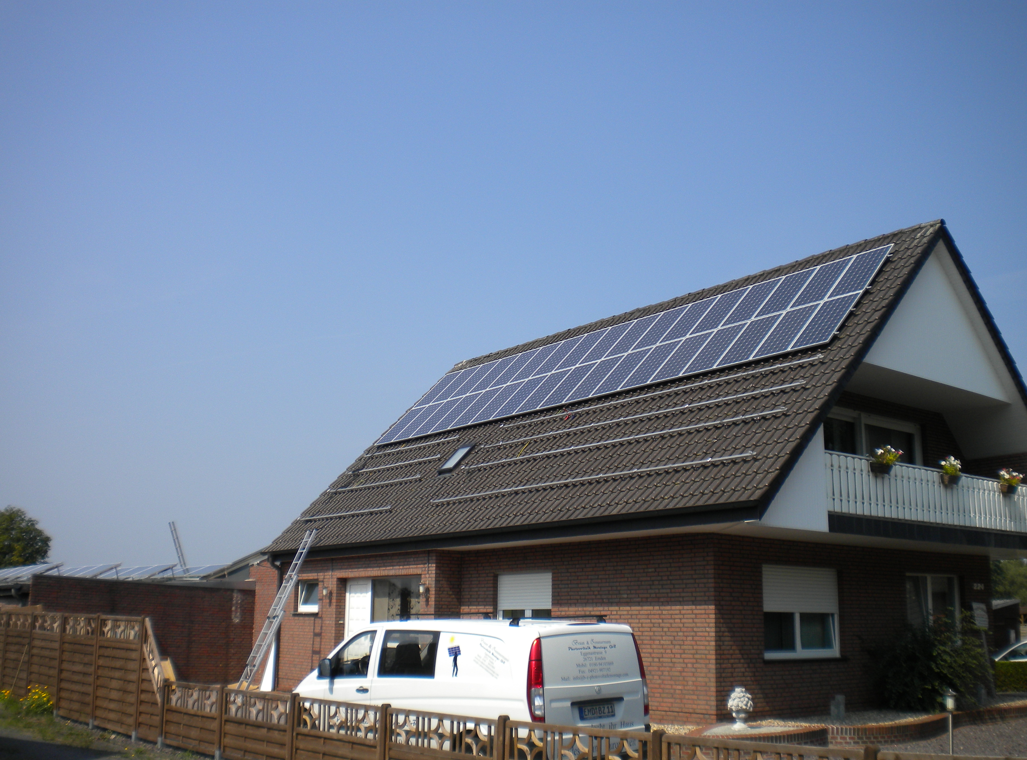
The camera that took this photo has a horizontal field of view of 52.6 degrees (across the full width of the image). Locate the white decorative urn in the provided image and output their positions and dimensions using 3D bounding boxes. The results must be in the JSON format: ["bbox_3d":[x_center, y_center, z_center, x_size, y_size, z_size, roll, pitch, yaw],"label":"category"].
[{"bbox_3d":[3.121,4.524,14.382,0.360,0.570,0.360,0,-13,0],"label":"white decorative urn"}]

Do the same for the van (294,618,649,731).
[{"bbox_3d":[-0.817,3.897,12.472,1.930,1.940,4.990,12,-18,-41],"label":"van"}]

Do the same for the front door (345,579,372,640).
[{"bbox_3d":[-3.269,5.297,22.019,0.090,2.120,1.021,11,-16,-38],"label":"front door"}]

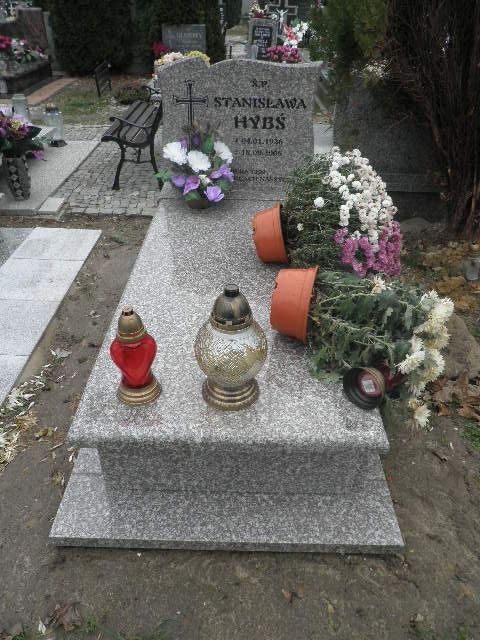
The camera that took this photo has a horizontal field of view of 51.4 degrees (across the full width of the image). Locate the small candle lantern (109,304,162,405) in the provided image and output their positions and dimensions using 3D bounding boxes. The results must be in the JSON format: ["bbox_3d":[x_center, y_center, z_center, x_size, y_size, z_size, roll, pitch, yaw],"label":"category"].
[{"bbox_3d":[-0.285,0.088,1.343,0.126,0.284,0.121,1,36,0],"label":"small candle lantern"}]

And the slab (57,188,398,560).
[{"bbox_3d":[-0.021,-0.018,2.030,0.970,0.333,1.804,1,36,0],"label":"slab"}]

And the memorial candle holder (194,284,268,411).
[{"bbox_3d":[-0.024,0.064,1.393,0.206,0.358,0.206,1,35,0],"label":"memorial candle holder"}]

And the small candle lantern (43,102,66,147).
[{"bbox_3d":[-1.574,-1.654,4.229,0.150,0.325,0.150,1,36,0],"label":"small candle lantern"}]

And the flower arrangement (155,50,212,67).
[{"bbox_3d":[-0.637,-2.834,5.598,0.621,0.330,0.369,1,36,0],"label":"flower arrangement"}]

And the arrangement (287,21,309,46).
[{"bbox_3d":[0.910,-4.526,7.900,0.350,0.360,0.280,1,35,0],"label":"arrangement"}]

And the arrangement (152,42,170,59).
[{"bbox_3d":[-1.242,-4.257,7.900,0.270,0.260,0.250,1,35,0],"label":"arrangement"}]

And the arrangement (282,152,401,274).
[{"bbox_3d":[0.405,-0.444,2.064,0.466,0.427,0.427,1,36,0],"label":"arrangement"}]

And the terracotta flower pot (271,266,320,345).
[{"bbox_3d":[0.184,-0.059,1.664,0.135,0.254,0.254,10,36,12],"label":"terracotta flower pot"}]

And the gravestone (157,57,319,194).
[{"bbox_3d":[-0.010,-1.010,2.676,0.819,0.715,0.100,1,34,1],"label":"gravestone"}]

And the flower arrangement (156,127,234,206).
[{"bbox_3d":[-0.214,-0.693,2.374,0.364,0.369,0.291,1,36,0],"label":"flower arrangement"}]

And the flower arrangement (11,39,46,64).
[{"bbox_3d":[-2.801,-3.557,6.577,0.456,0.281,0.330,1,36,0],"label":"flower arrangement"}]

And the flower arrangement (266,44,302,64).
[{"bbox_3d":[0.669,-3.974,7.500,0.500,0.290,0.360,1,35,0],"label":"flower arrangement"}]

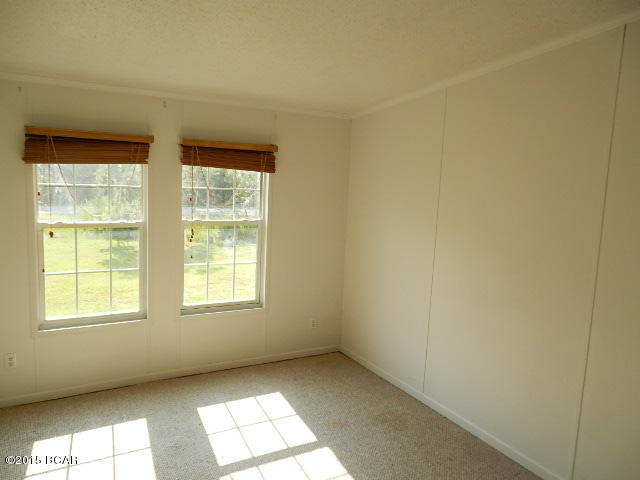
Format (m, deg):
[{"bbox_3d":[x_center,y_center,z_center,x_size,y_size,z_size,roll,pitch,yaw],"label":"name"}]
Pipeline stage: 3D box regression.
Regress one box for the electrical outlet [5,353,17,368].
[{"bbox_3d":[-2.186,0.854,3.261,0.072,0.116,0.014,-2,8,-30],"label":"electrical outlet"}]

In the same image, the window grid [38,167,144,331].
[{"bbox_3d":[-1.688,0.003,3.463,0.730,1.260,0.040,-2,8,-30],"label":"window grid"}]

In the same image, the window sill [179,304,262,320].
[{"bbox_3d":[-0.829,0.620,4.006,0.760,0.055,0.080,-2,8,-30],"label":"window sill"}]

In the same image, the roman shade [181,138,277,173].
[{"bbox_3d":[-0.730,-0.693,3.831,0.820,0.240,0.075,-2,8,-30],"label":"roman shade"}]

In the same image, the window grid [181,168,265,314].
[{"bbox_3d":[-0.814,-0.029,3.949,0.755,1.300,0.100,-2,8,-30],"label":"window grid"}]

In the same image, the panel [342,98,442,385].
[{"bbox_3d":[0.573,0.005,4.019,0.030,2.260,1.220,-2,8,-30],"label":"panel"}]

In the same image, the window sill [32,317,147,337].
[{"bbox_3d":[-1.697,0.644,3.511,0.770,0.055,0.080,-2,8,-30],"label":"window sill"}]

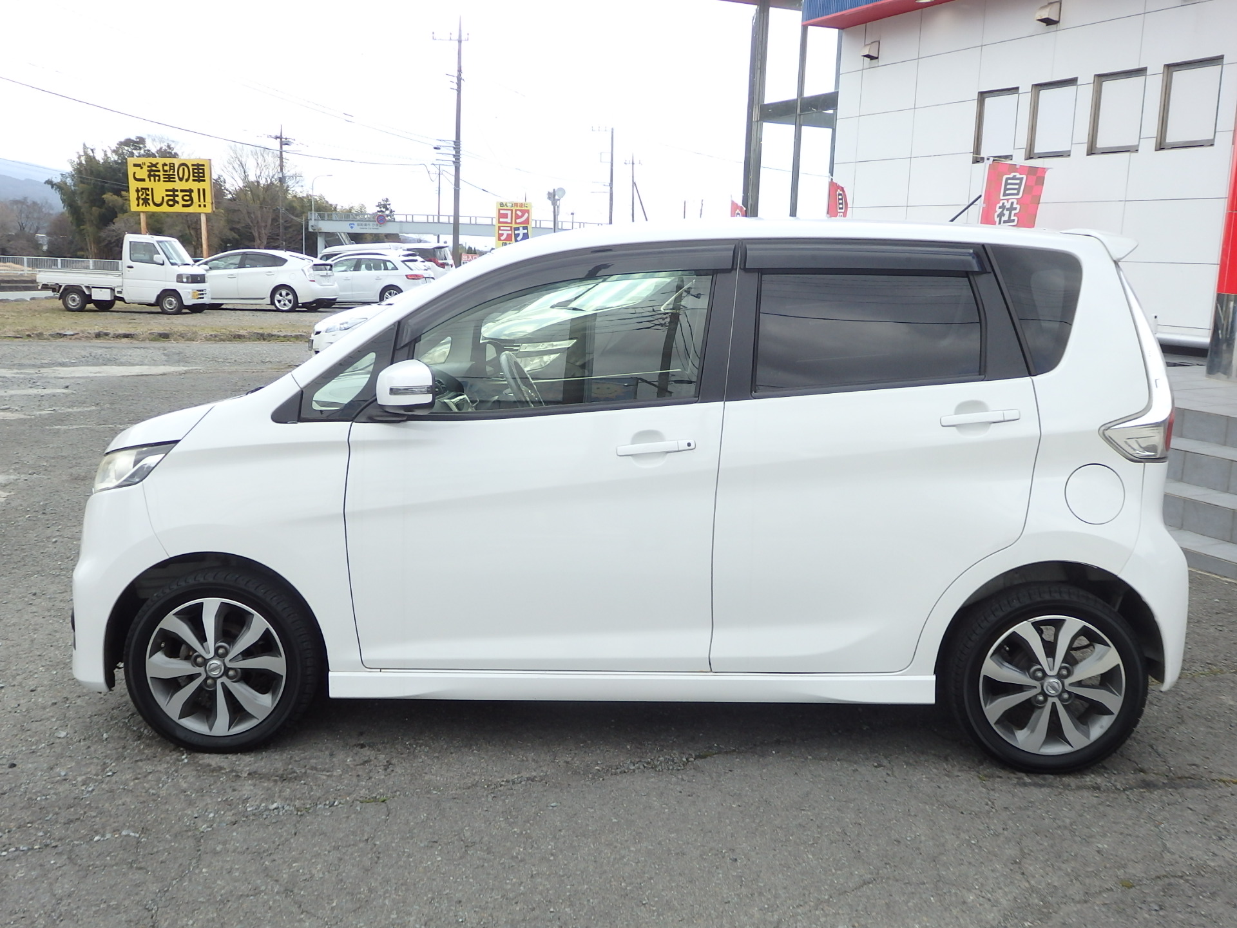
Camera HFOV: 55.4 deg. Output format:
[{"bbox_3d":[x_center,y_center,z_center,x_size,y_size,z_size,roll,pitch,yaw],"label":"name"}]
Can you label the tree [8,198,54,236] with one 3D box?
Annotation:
[{"bbox_3d":[-57.339,-22.987,115.542,4.520,6.060,4.520,2,10,0],"label":"tree"}]

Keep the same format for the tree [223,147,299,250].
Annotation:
[{"bbox_3d":[-26.777,-19.116,88.833,5.770,9.300,5.770,2,10,0],"label":"tree"}]

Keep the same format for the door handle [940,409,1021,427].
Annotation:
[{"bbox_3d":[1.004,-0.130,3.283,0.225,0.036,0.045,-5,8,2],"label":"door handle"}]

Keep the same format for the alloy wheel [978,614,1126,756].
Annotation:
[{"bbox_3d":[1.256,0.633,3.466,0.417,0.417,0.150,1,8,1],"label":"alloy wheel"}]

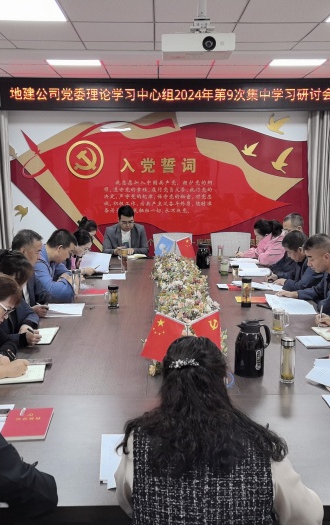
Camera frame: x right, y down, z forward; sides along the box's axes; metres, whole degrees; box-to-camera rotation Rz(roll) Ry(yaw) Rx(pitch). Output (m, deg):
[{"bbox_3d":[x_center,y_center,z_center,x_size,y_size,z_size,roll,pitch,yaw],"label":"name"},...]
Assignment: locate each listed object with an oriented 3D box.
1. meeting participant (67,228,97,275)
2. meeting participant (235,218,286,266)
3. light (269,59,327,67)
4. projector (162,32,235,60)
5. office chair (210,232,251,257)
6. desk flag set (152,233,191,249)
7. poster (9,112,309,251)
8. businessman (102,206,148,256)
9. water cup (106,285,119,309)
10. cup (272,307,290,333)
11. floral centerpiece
[{"bbox_3d":[-1.000,0.272,5.071,0.680,1.180,0.500,0,10,-1],"label":"meeting participant"},{"bbox_3d":[1.121,0.158,5.672,0.660,1.190,0.520,1,10,6],"label":"meeting participant"},{"bbox_3d":[1.435,-2.139,5.752,0.600,0.060,0.580,0,9,-1],"label":"light"},{"bbox_3d":[0.162,-1.091,2.775,0.355,0.095,0.260,0,11,-1],"label":"projector"},{"bbox_3d":[0.776,0.169,6.238,0.580,0.970,0.600,0,9,-1],"label":"office chair"},{"bbox_3d":[0.097,-0.106,5.476,0.390,0.320,0.080,0,9,-1],"label":"desk flag set"},{"bbox_3d":[-0.067,-0.989,7.033,3.840,1.870,0.040,0,9,-1],"label":"poster"},{"bbox_3d":[-0.422,0.009,6.159,0.520,1.309,0.750,0,9,-1],"label":"businessman"},{"bbox_3d":[-0.364,0.230,3.752,0.100,0.153,0.075,0,9,-1],"label":"water cup"},{"bbox_3d":[0.687,0.346,3.223,0.098,0.134,0.076,0,10,-1],"label":"cup"},{"bbox_3d":[0.102,0.212,3.941,0.380,0.200,2.900,0,9,-1],"label":"floral centerpiece"}]

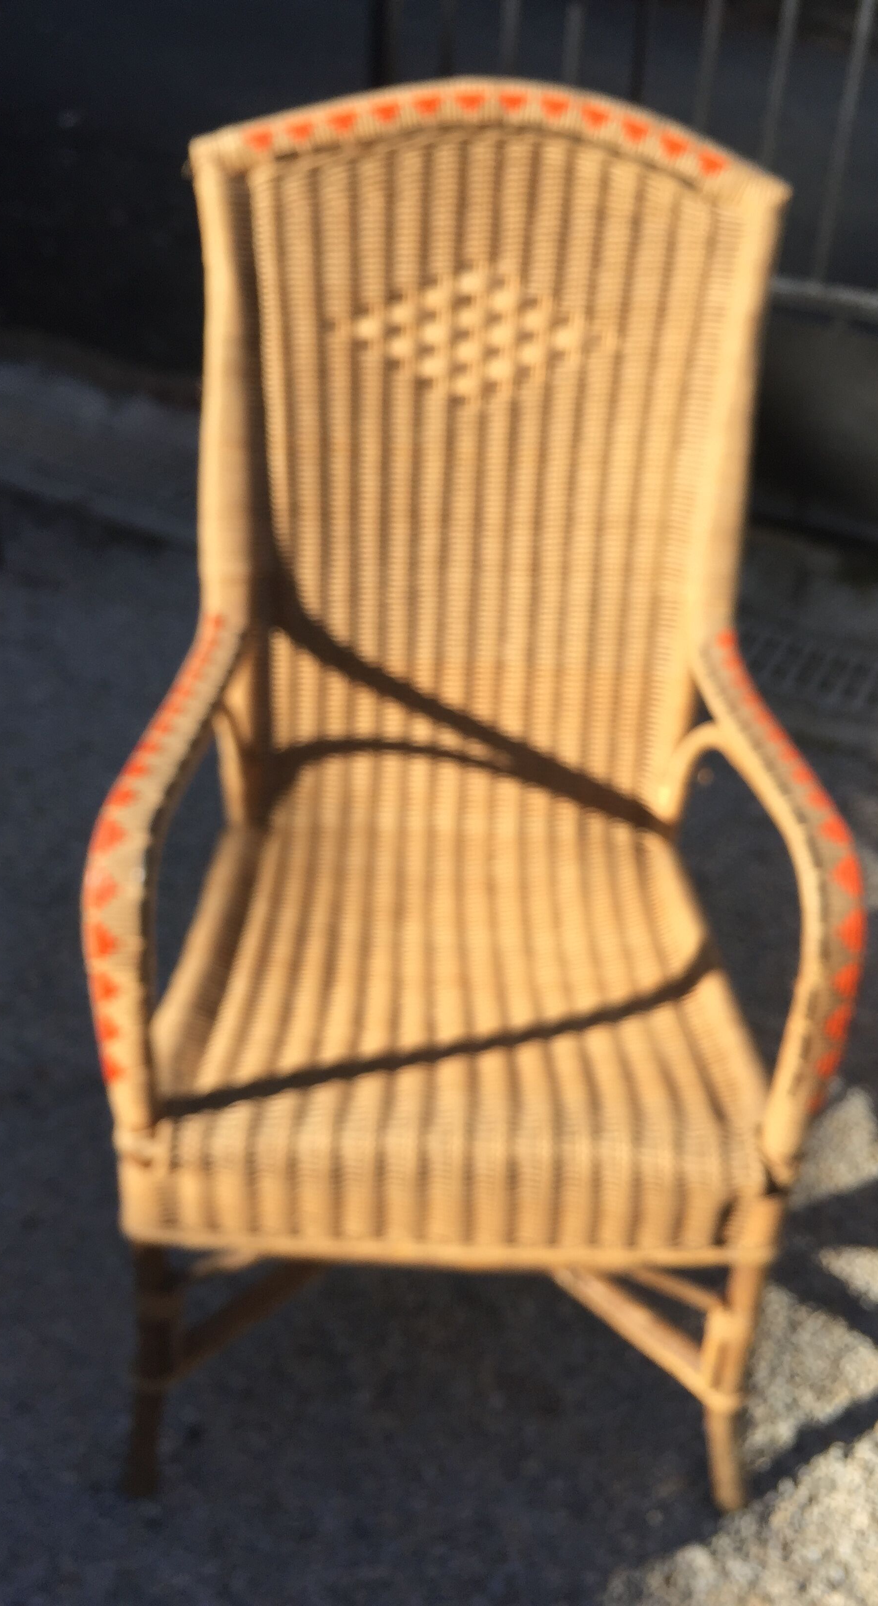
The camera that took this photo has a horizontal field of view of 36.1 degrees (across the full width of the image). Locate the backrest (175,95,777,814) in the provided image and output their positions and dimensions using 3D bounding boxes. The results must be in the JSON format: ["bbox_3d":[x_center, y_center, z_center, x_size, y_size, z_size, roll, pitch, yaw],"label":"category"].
[{"bbox_3d":[0.033,-0.294,1.223,0.490,0.635,0.110,2,20,0],"label":"backrest"}]

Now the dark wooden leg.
[{"bbox_3d":[-0.233,0.461,1.085,0.041,0.310,0.040,7,32,-3],"label":"dark wooden leg"}]

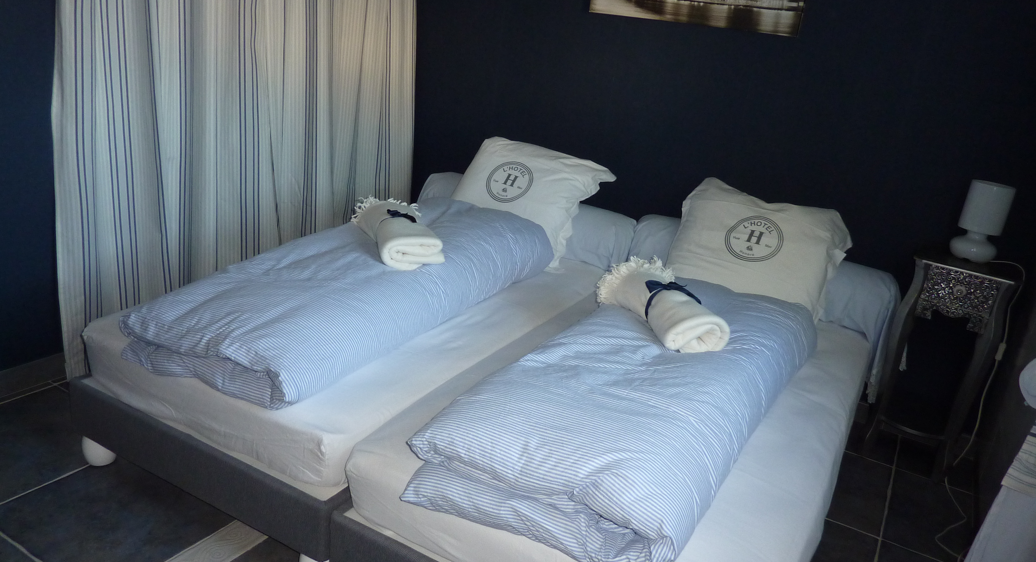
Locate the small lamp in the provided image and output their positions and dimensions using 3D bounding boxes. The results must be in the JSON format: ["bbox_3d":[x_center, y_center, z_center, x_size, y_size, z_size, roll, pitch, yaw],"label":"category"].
[{"bbox_3d":[1.561,-0.196,2.518,0.142,0.262,0.142,17,21,26],"label":"small lamp"}]

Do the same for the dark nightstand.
[{"bbox_3d":[1.478,0.285,2.656,0.300,0.755,0.280,18,22,30],"label":"dark nightstand"}]

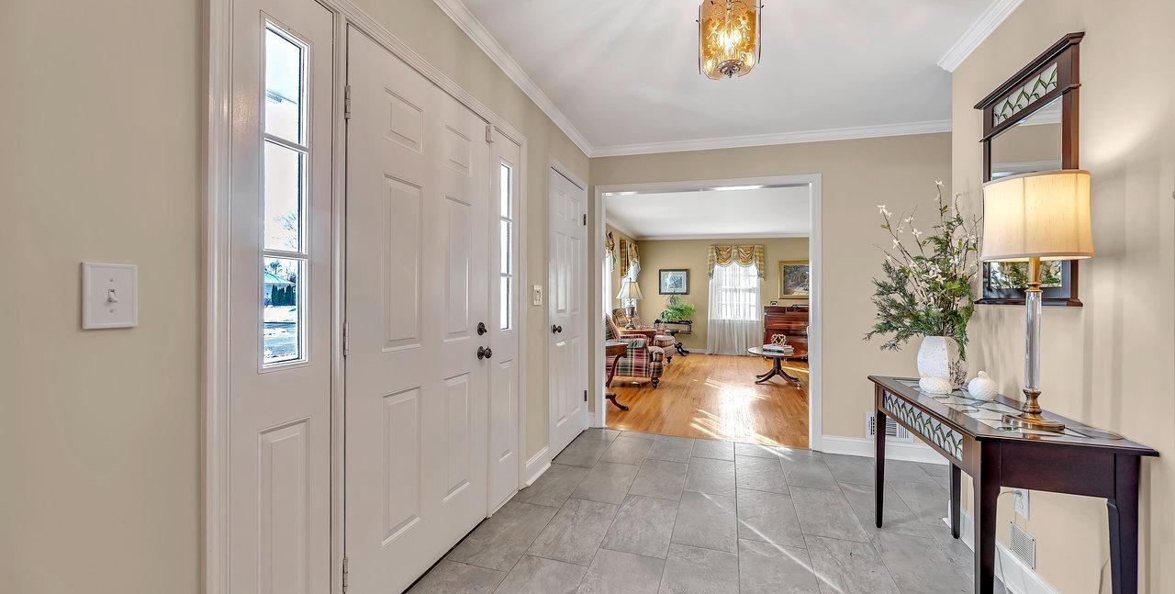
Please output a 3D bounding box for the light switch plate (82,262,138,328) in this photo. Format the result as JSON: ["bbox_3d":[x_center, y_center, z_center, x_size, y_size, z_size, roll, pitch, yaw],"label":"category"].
[{"bbox_3d":[-0.945,-0.001,0.910,0.012,0.127,0.085,1,0,17],"label":"light switch plate"}]

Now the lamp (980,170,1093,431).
[{"bbox_3d":[1.438,0.019,1.474,0.262,0.785,0.262,0,0,17],"label":"lamp"}]

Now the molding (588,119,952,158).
[{"bbox_3d":[1.280,-1.222,3.559,2.660,0.080,0.060,1,0,17],"label":"molding"}]

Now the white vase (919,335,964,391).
[{"bbox_3d":[1.627,0.297,2.090,0.187,0.228,0.187,0,0,17],"label":"white vase"}]

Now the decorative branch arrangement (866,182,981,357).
[{"bbox_3d":[1.540,-0.119,2.098,0.430,0.770,0.400,0,0,17],"label":"decorative branch arrangement"}]

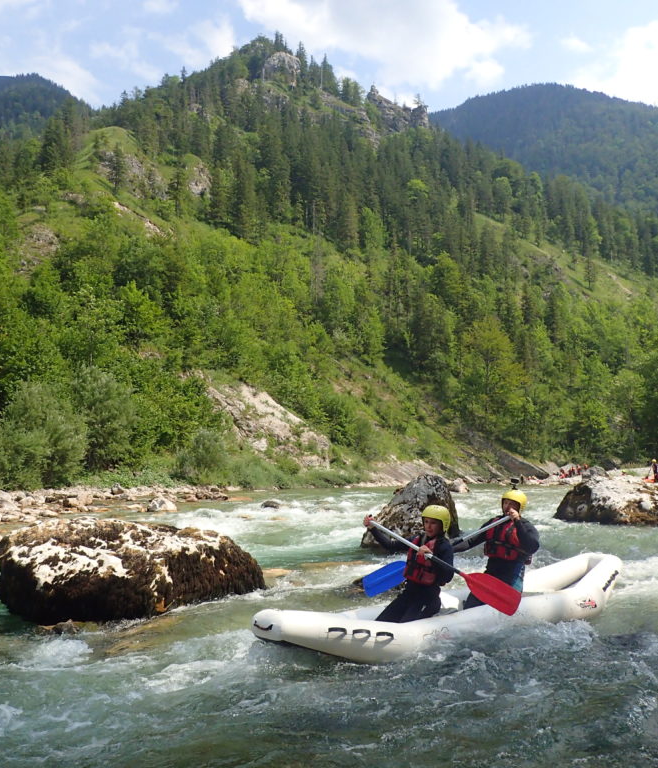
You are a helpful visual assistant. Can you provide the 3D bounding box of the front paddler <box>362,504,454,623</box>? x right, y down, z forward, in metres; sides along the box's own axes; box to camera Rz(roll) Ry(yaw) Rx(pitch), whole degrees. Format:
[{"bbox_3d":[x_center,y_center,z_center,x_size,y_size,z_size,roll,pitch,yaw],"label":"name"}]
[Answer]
[{"bbox_3d":[0.670,1.431,5.677,0.720,1.000,0.650,6,-9,-43],"label":"front paddler"}]

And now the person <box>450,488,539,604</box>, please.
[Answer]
[{"bbox_3d":[1.520,1.466,6.458,0.720,1.100,0.680,5,-8,-40],"label":"person"}]

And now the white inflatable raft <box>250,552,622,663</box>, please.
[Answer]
[{"bbox_3d":[1.190,1.805,6.059,4.220,0.520,1.000,5,-8,-41],"label":"white inflatable raft"}]

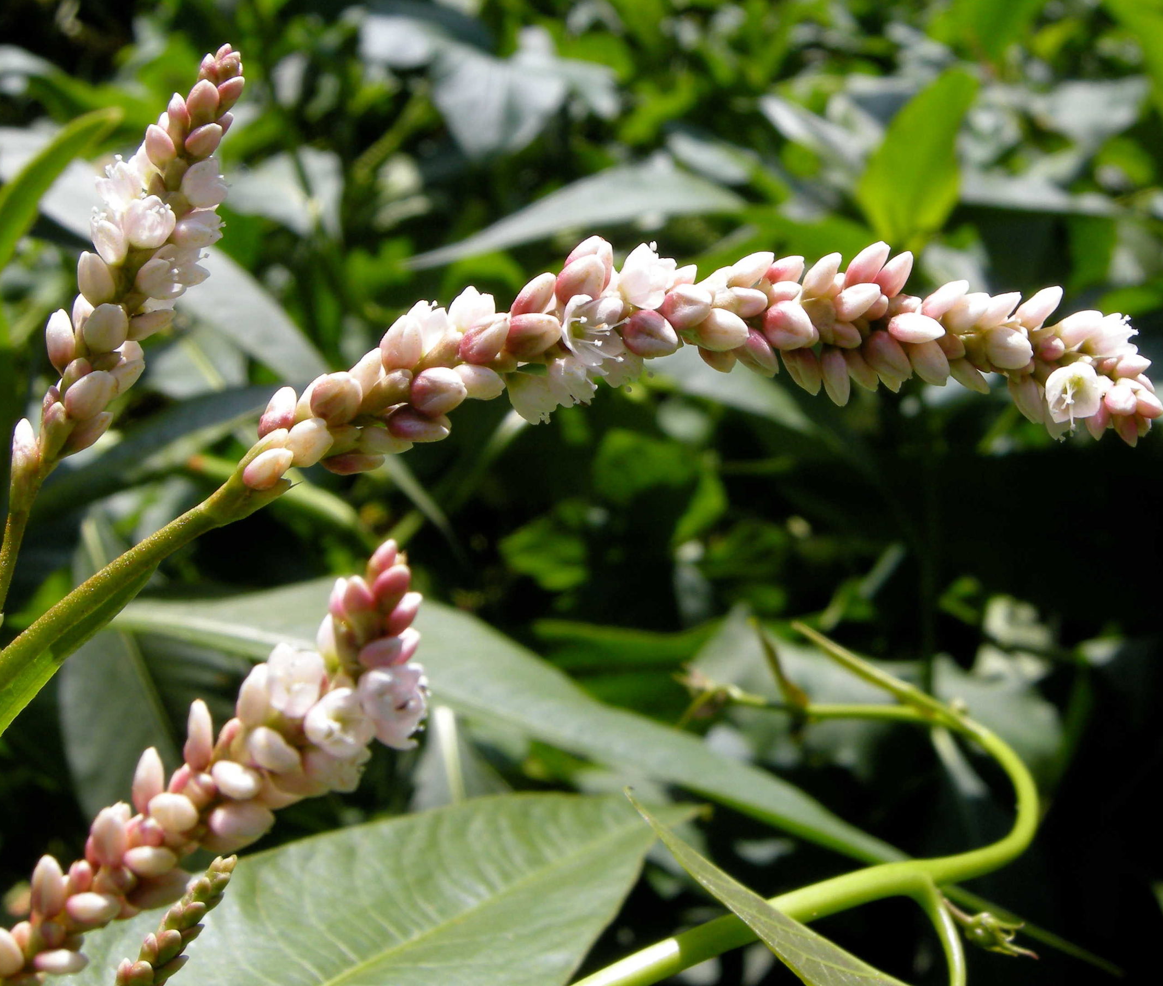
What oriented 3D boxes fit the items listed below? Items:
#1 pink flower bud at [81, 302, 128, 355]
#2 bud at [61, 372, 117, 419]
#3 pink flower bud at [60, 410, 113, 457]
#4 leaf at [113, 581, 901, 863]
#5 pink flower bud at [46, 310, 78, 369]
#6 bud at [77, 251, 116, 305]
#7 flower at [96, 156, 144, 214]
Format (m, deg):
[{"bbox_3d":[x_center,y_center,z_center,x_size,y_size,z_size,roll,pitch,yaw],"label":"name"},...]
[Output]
[{"bbox_3d":[-0.035,-0.012,0.098,0.003,0.004,0.003,28,26,0],"label":"pink flower bud"},{"bbox_3d":[-0.036,-0.007,0.099,0.004,0.003,0.003,-39,0,14],"label":"bud"},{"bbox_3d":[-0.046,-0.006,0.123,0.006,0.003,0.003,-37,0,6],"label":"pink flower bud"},{"bbox_3d":[-0.011,0.035,0.205,0.132,0.013,0.025,20,37,3],"label":"leaf"},{"bbox_3d":[-0.039,-0.012,0.100,0.002,0.005,0.002,-6,0,0],"label":"pink flower bud"},{"bbox_3d":[-0.036,-0.016,0.099,0.003,0.004,0.002,-19,9,0],"label":"bud"},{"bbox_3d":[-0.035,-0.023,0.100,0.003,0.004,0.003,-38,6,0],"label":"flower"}]

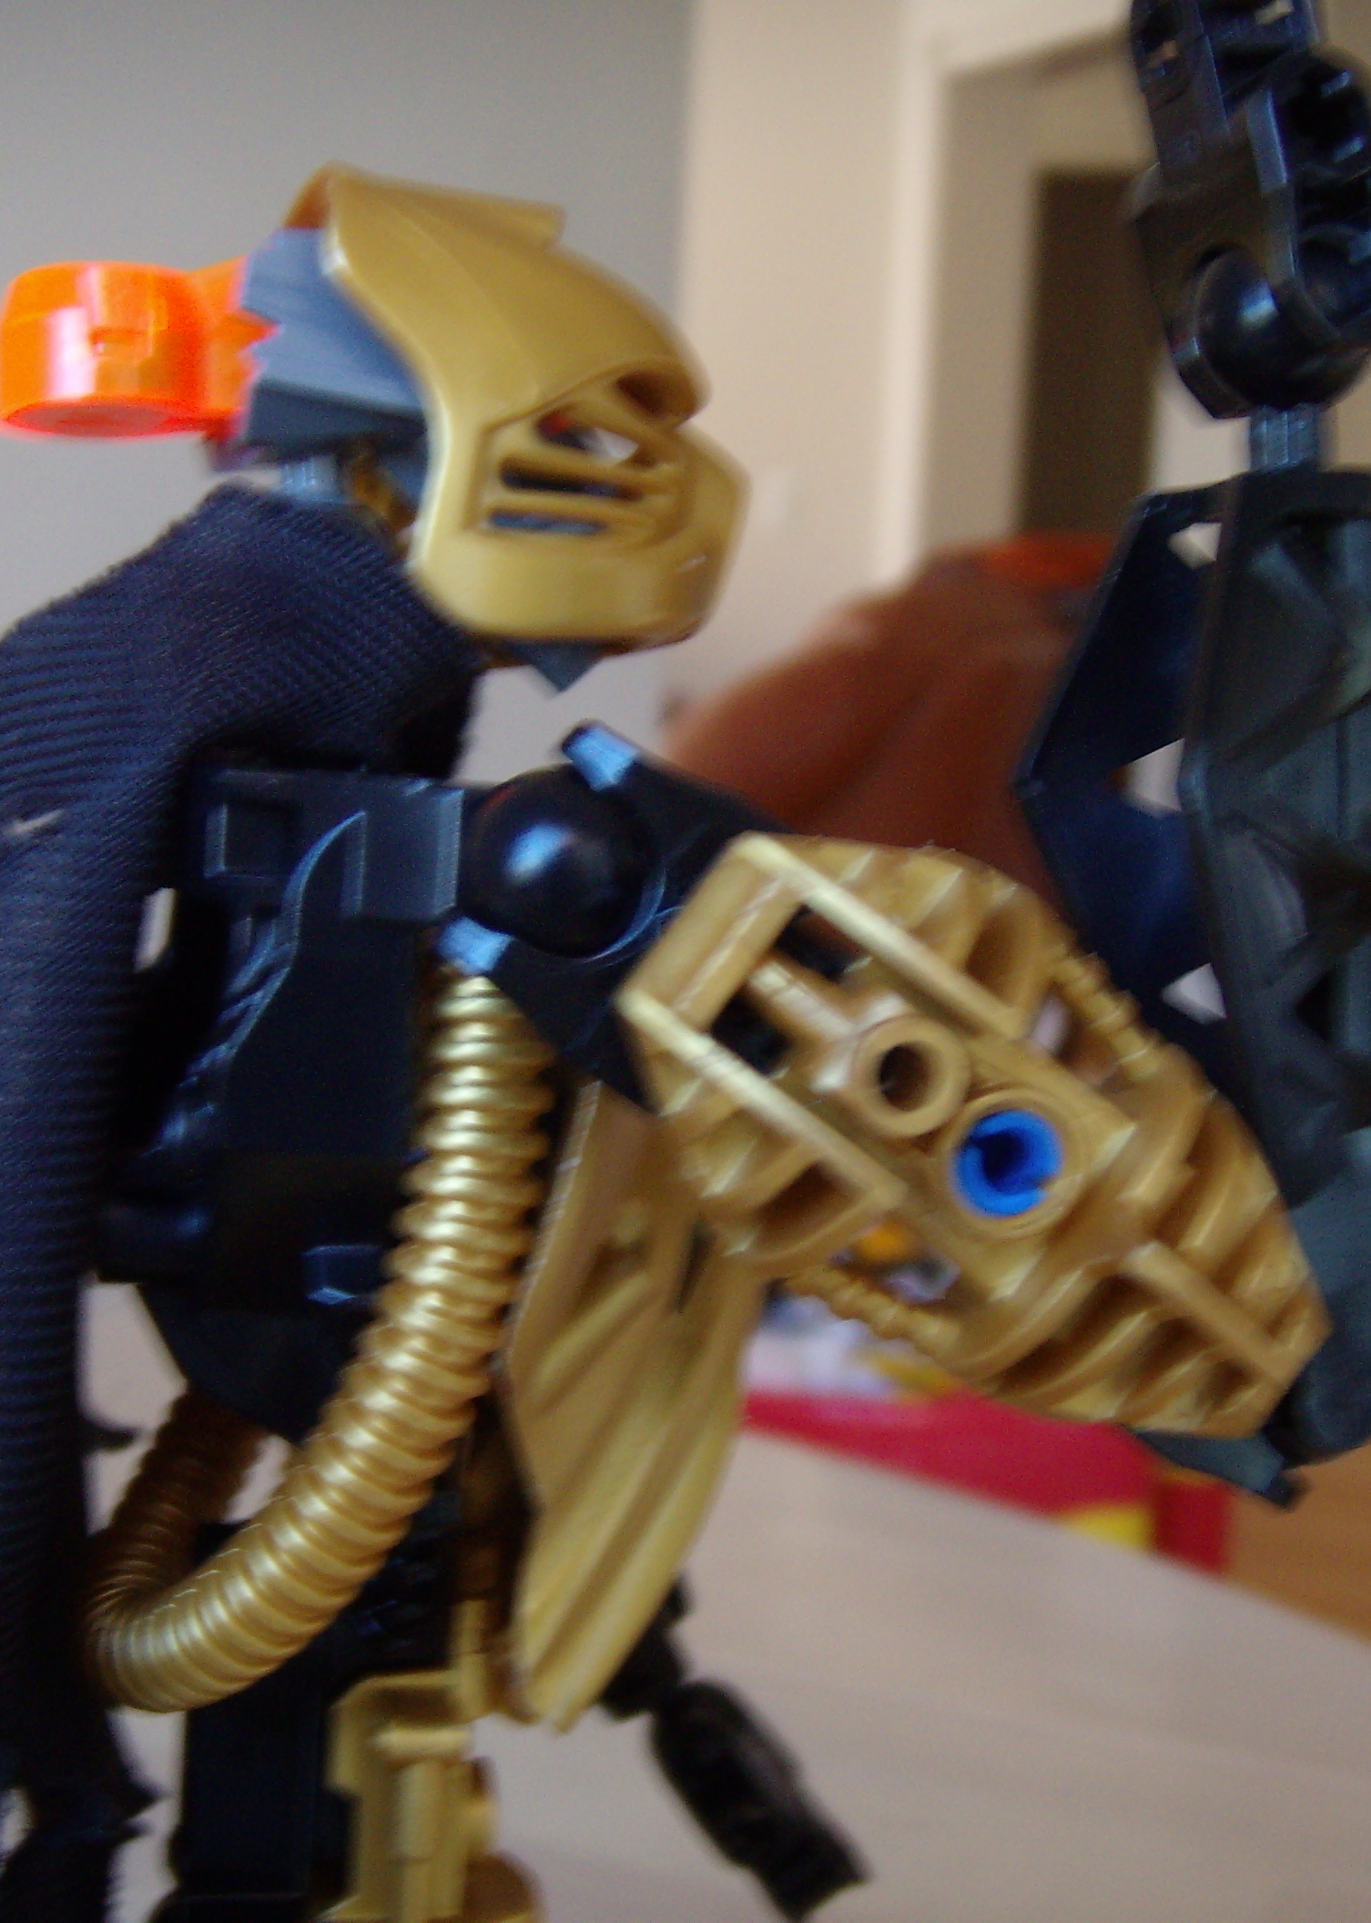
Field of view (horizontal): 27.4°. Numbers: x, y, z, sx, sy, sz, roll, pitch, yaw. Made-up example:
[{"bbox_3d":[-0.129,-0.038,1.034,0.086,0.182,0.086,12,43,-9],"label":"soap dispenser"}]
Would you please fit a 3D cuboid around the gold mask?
[{"bbox_3d":[-0.010,-0.033,0.167,0.026,0.025,0.023,8,3,-12],"label":"gold mask"}]

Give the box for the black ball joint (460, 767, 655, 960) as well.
[{"bbox_3d":[-0.007,-0.005,0.150,0.010,0.010,0.010,3,5,0],"label":"black ball joint"}]

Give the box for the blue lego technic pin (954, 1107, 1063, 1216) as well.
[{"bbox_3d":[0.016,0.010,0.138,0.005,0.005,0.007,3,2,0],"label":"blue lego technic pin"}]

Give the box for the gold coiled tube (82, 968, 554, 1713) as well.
[{"bbox_3d":[-0.025,0.022,0.170,0.024,0.048,0.051,2,5,-18],"label":"gold coiled tube"}]

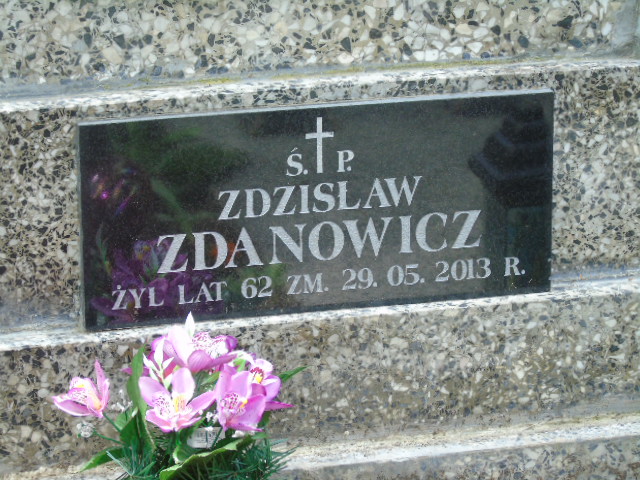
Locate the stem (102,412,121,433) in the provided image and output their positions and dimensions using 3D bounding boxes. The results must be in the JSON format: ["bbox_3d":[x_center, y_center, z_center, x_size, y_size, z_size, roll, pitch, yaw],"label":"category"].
[{"bbox_3d":[-0.178,0.156,2.250,0.003,0.024,0.003,-44,9,0],"label":"stem"}]

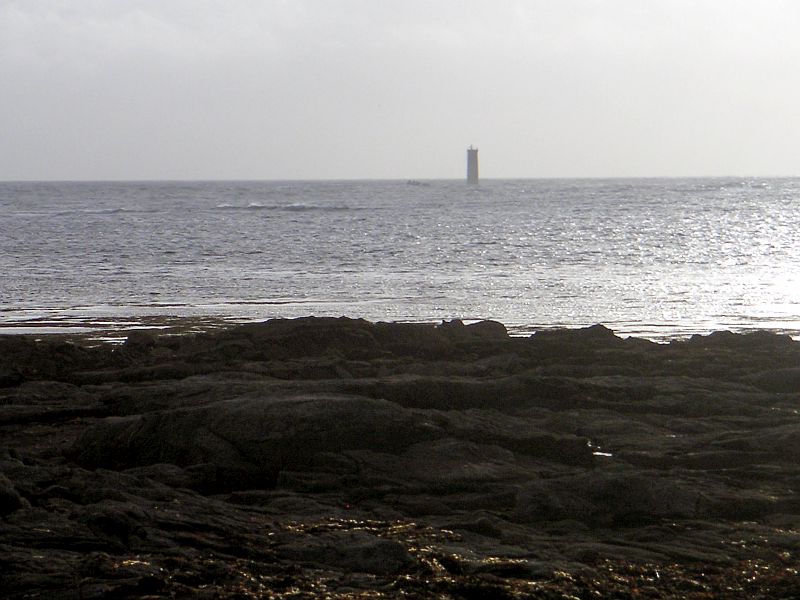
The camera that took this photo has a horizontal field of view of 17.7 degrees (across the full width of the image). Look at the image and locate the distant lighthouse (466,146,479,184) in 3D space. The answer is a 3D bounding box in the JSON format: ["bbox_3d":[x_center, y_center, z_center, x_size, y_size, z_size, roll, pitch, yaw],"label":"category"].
[{"bbox_3d":[41.093,-76.137,1450.000,6.300,21.480,6.300,0,3,2],"label":"distant lighthouse"}]

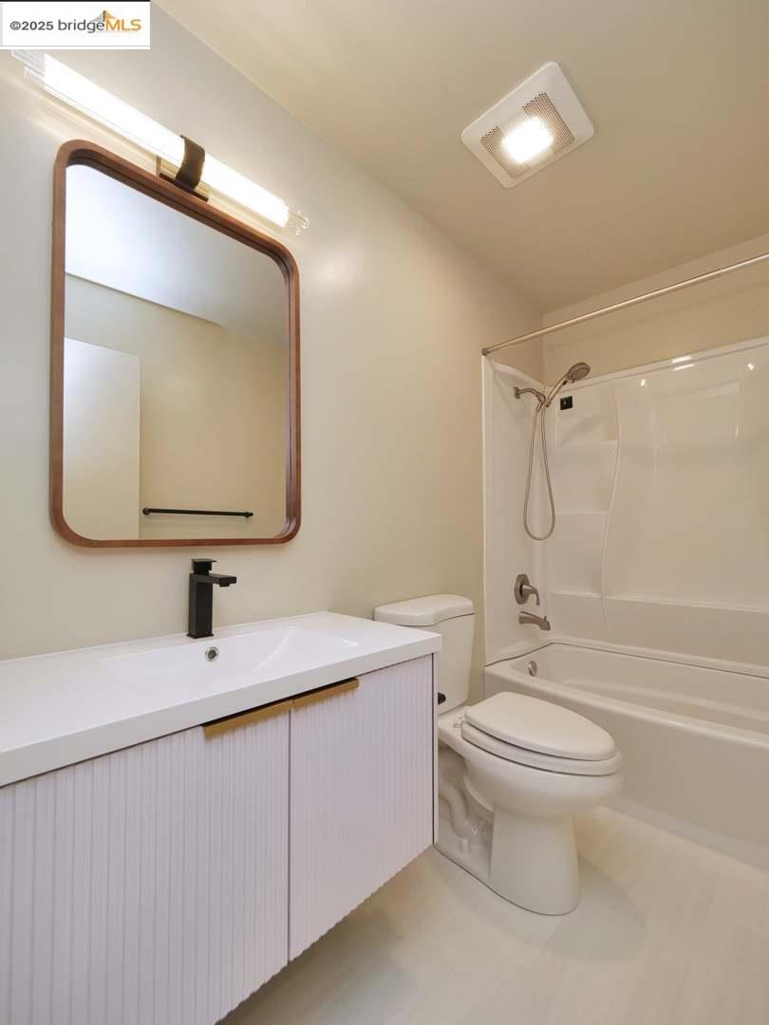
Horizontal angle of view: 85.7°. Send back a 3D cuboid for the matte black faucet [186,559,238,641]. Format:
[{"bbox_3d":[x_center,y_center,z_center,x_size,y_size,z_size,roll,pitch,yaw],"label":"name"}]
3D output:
[{"bbox_3d":[-0.429,0.219,1.029,0.050,0.193,0.157,2,-3,-44],"label":"matte black faucet"}]

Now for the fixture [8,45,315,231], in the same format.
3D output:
[{"bbox_3d":[-0.505,-0.897,1.066,0.680,0.100,0.102,2,-3,-44],"label":"fixture"}]

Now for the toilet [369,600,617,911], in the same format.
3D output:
[{"bbox_3d":[0.383,0.746,1.408,0.455,0.795,0.736,2,-3,-44],"label":"toilet"}]

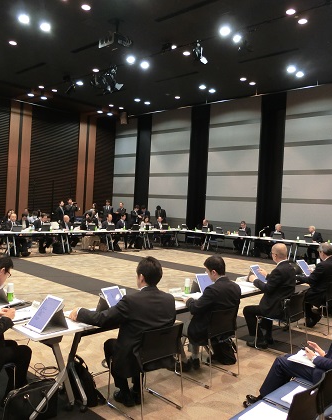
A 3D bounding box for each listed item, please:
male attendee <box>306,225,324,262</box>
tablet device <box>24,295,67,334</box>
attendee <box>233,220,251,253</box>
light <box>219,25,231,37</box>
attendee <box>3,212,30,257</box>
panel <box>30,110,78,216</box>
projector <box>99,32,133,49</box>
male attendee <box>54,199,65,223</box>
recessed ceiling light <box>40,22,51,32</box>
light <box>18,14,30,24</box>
[{"bbox_3d":[5.152,1.188,13.997,0.780,1.250,0.550,2,1,-34],"label":"male attendee"},{"bbox_3d":[-1.008,0.858,3.369,0.230,0.305,0.015,4,-39,43],"label":"tablet device"},{"bbox_3d":[3.047,1.074,16.200,0.520,1.270,0.800,4,1,43],"label":"attendee"},{"bbox_3d":[1.537,-4.636,10.497,0.240,0.060,0.240,3,1,42],"label":"light"},{"bbox_3d":[-4.579,0.740,12.184,0.780,1.240,0.550,3,1,42],"label":"attendee"},{"bbox_3d":[-5.443,-2.112,19.681,0.120,5.104,2.715,4,1,43],"label":"panel"},{"bbox_3d":[-1.365,-4.407,10.810,0.580,0.230,0.500,4,1,43],"label":"projector"},{"bbox_3d":[-4.129,0.500,15.810,0.360,1.670,0.500,3,1,23],"label":"male attendee"},{"bbox_3d":[-3.375,-5.159,11.388,0.250,0.070,0.250,4,1,43],"label":"recessed ceiling light"},{"bbox_3d":[-3.634,-4.888,10.387,0.240,0.060,0.240,3,1,42],"label":"light"}]

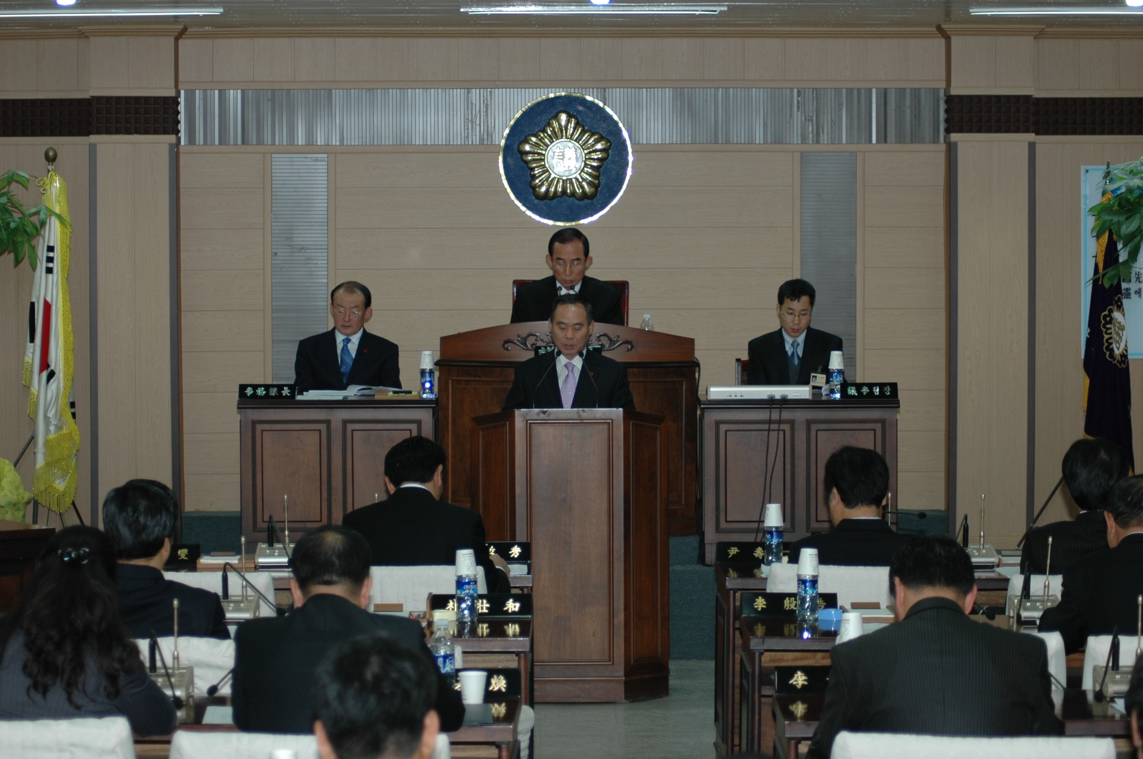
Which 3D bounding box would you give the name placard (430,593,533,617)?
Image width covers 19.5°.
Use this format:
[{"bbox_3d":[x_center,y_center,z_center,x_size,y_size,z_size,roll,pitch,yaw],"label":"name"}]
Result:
[{"bbox_3d":[-0.268,0.677,10.060,0.302,0.072,0.060,0,2,0],"label":"name placard"}]

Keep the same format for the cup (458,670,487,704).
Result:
[{"bbox_3d":[-0.242,0.760,8.200,0.072,0.073,0.072,0,2,0],"label":"cup"}]

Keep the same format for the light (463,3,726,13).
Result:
[{"bbox_3d":[0.104,-1.738,15.716,1.265,0.048,0.130,0,3,0],"label":"light"}]

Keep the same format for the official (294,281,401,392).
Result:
[{"bbox_3d":[-1.052,0.169,15.569,0.520,1.250,0.750,0,3,0],"label":"official"}]

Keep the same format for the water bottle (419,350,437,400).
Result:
[{"bbox_3d":[-0.644,-0.015,14.979,0.066,0.218,0.066,0,2,0],"label":"water bottle"}]

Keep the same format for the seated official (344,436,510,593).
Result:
[{"bbox_3d":[-0.483,0.790,11.235,0.530,1.200,0.780,0,2,6],"label":"seated official"}]

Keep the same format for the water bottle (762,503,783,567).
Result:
[{"bbox_3d":[0.712,0.548,11.700,0.069,0.215,0.069,0,2,0],"label":"water bottle"}]

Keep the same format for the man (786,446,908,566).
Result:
[{"bbox_3d":[0.944,0.815,11.300,0.540,1.190,0.750,0,2,-3],"label":"man"}]

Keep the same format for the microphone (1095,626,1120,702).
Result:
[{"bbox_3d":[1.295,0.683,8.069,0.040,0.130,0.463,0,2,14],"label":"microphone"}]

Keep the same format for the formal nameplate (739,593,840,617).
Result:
[{"bbox_3d":[0.670,0.691,10.239,0.293,0.072,0.055,0,3,0],"label":"formal nameplate"}]

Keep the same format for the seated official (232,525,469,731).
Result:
[{"bbox_3d":[-0.498,0.923,7.587,0.510,1.190,0.780,0,2,0],"label":"seated official"}]

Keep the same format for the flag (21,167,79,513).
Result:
[{"bbox_3d":[-2.488,-0.188,15.900,0.280,1.650,0.240,0,2,0],"label":"flag"}]

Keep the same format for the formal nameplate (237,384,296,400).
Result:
[{"bbox_3d":[-1.374,0.055,15.050,0.260,0.071,0.060,0,2,0],"label":"formal nameplate"}]

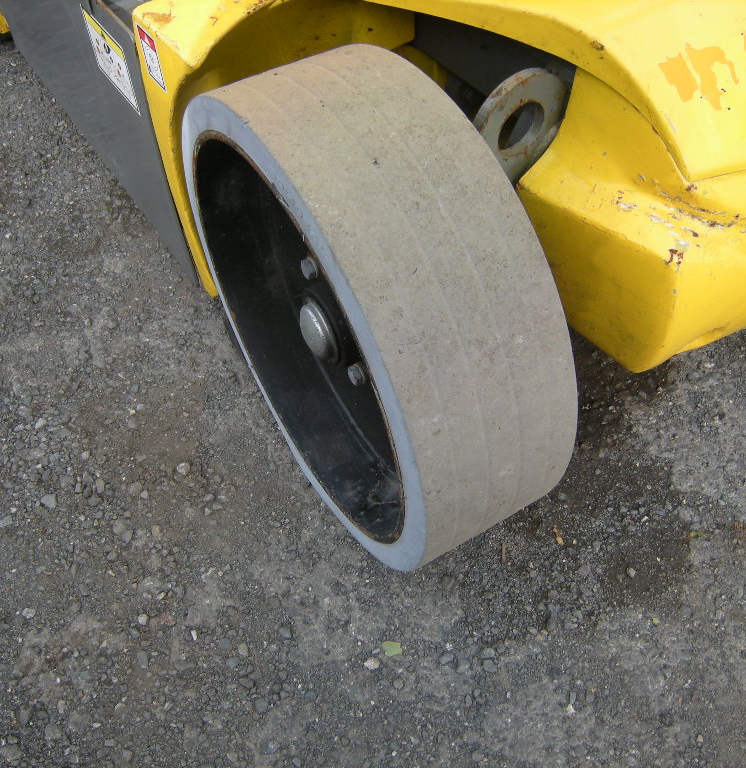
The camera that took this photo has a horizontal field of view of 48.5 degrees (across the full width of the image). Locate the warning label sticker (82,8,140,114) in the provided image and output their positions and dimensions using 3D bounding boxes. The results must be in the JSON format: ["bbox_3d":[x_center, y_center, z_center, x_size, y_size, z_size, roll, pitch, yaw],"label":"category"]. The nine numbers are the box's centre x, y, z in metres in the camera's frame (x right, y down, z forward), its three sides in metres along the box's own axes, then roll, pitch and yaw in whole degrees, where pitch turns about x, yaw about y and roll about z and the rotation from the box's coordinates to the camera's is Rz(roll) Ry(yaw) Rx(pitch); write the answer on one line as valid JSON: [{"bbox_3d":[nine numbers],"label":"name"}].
[{"bbox_3d":[-0.259,-0.320,0.819,0.002,0.070,0.104,-29,58,-19],"label":"warning label sticker"}]

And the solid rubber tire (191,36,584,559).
[{"bbox_3d":[-0.013,-0.057,0.704,0.128,0.412,0.412,-26,57,-18],"label":"solid rubber tire"}]

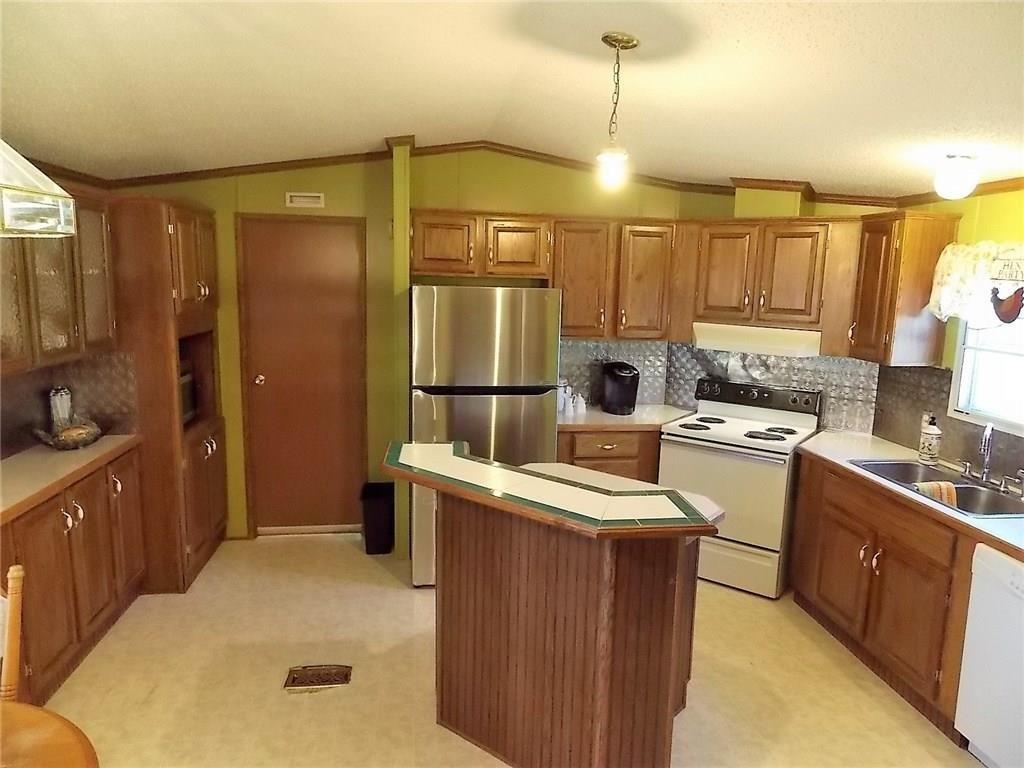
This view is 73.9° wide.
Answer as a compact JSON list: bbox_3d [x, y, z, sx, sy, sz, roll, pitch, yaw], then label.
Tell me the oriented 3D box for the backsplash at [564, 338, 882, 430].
[{"bbox_3d":[1.266,-0.045,4.564,2.063,0.490,0.381,4,10,17],"label":"backsplash"}]

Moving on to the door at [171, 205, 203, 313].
[{"bbox_3d":[-1.792,-0.672,3.719,0.025,0.545,0.375,0,9,-7],"label":"door"}]

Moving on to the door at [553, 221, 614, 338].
[{"bbox_3d":[0.450,-0.650,4.283,0.370,0.725,0.040,0,10,-8],"label":"door"}]

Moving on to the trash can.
[{"bbox_3d":[-0.886,0.866,4.508,0.225,0.455,0.270,0,8,-6],"label":"trash can"}]

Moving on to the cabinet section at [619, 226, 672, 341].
[{"bbox_3d":[0.866,-0.651,4.400,0.336,0.722,0.022,0,8,-6],"label":"cabinet section"}]

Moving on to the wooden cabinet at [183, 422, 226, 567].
[{"bbox_3d":[-2.114,0.625,4.088,0.500,0.800,0.760,0,10,-8],"label":"wooden cabinet"}]

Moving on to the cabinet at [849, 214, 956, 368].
[{"bbox_3d":[2.065,-0.494,3.602,0.315,0.765,0.335,0,8,-6],"label":"cabinet"}]

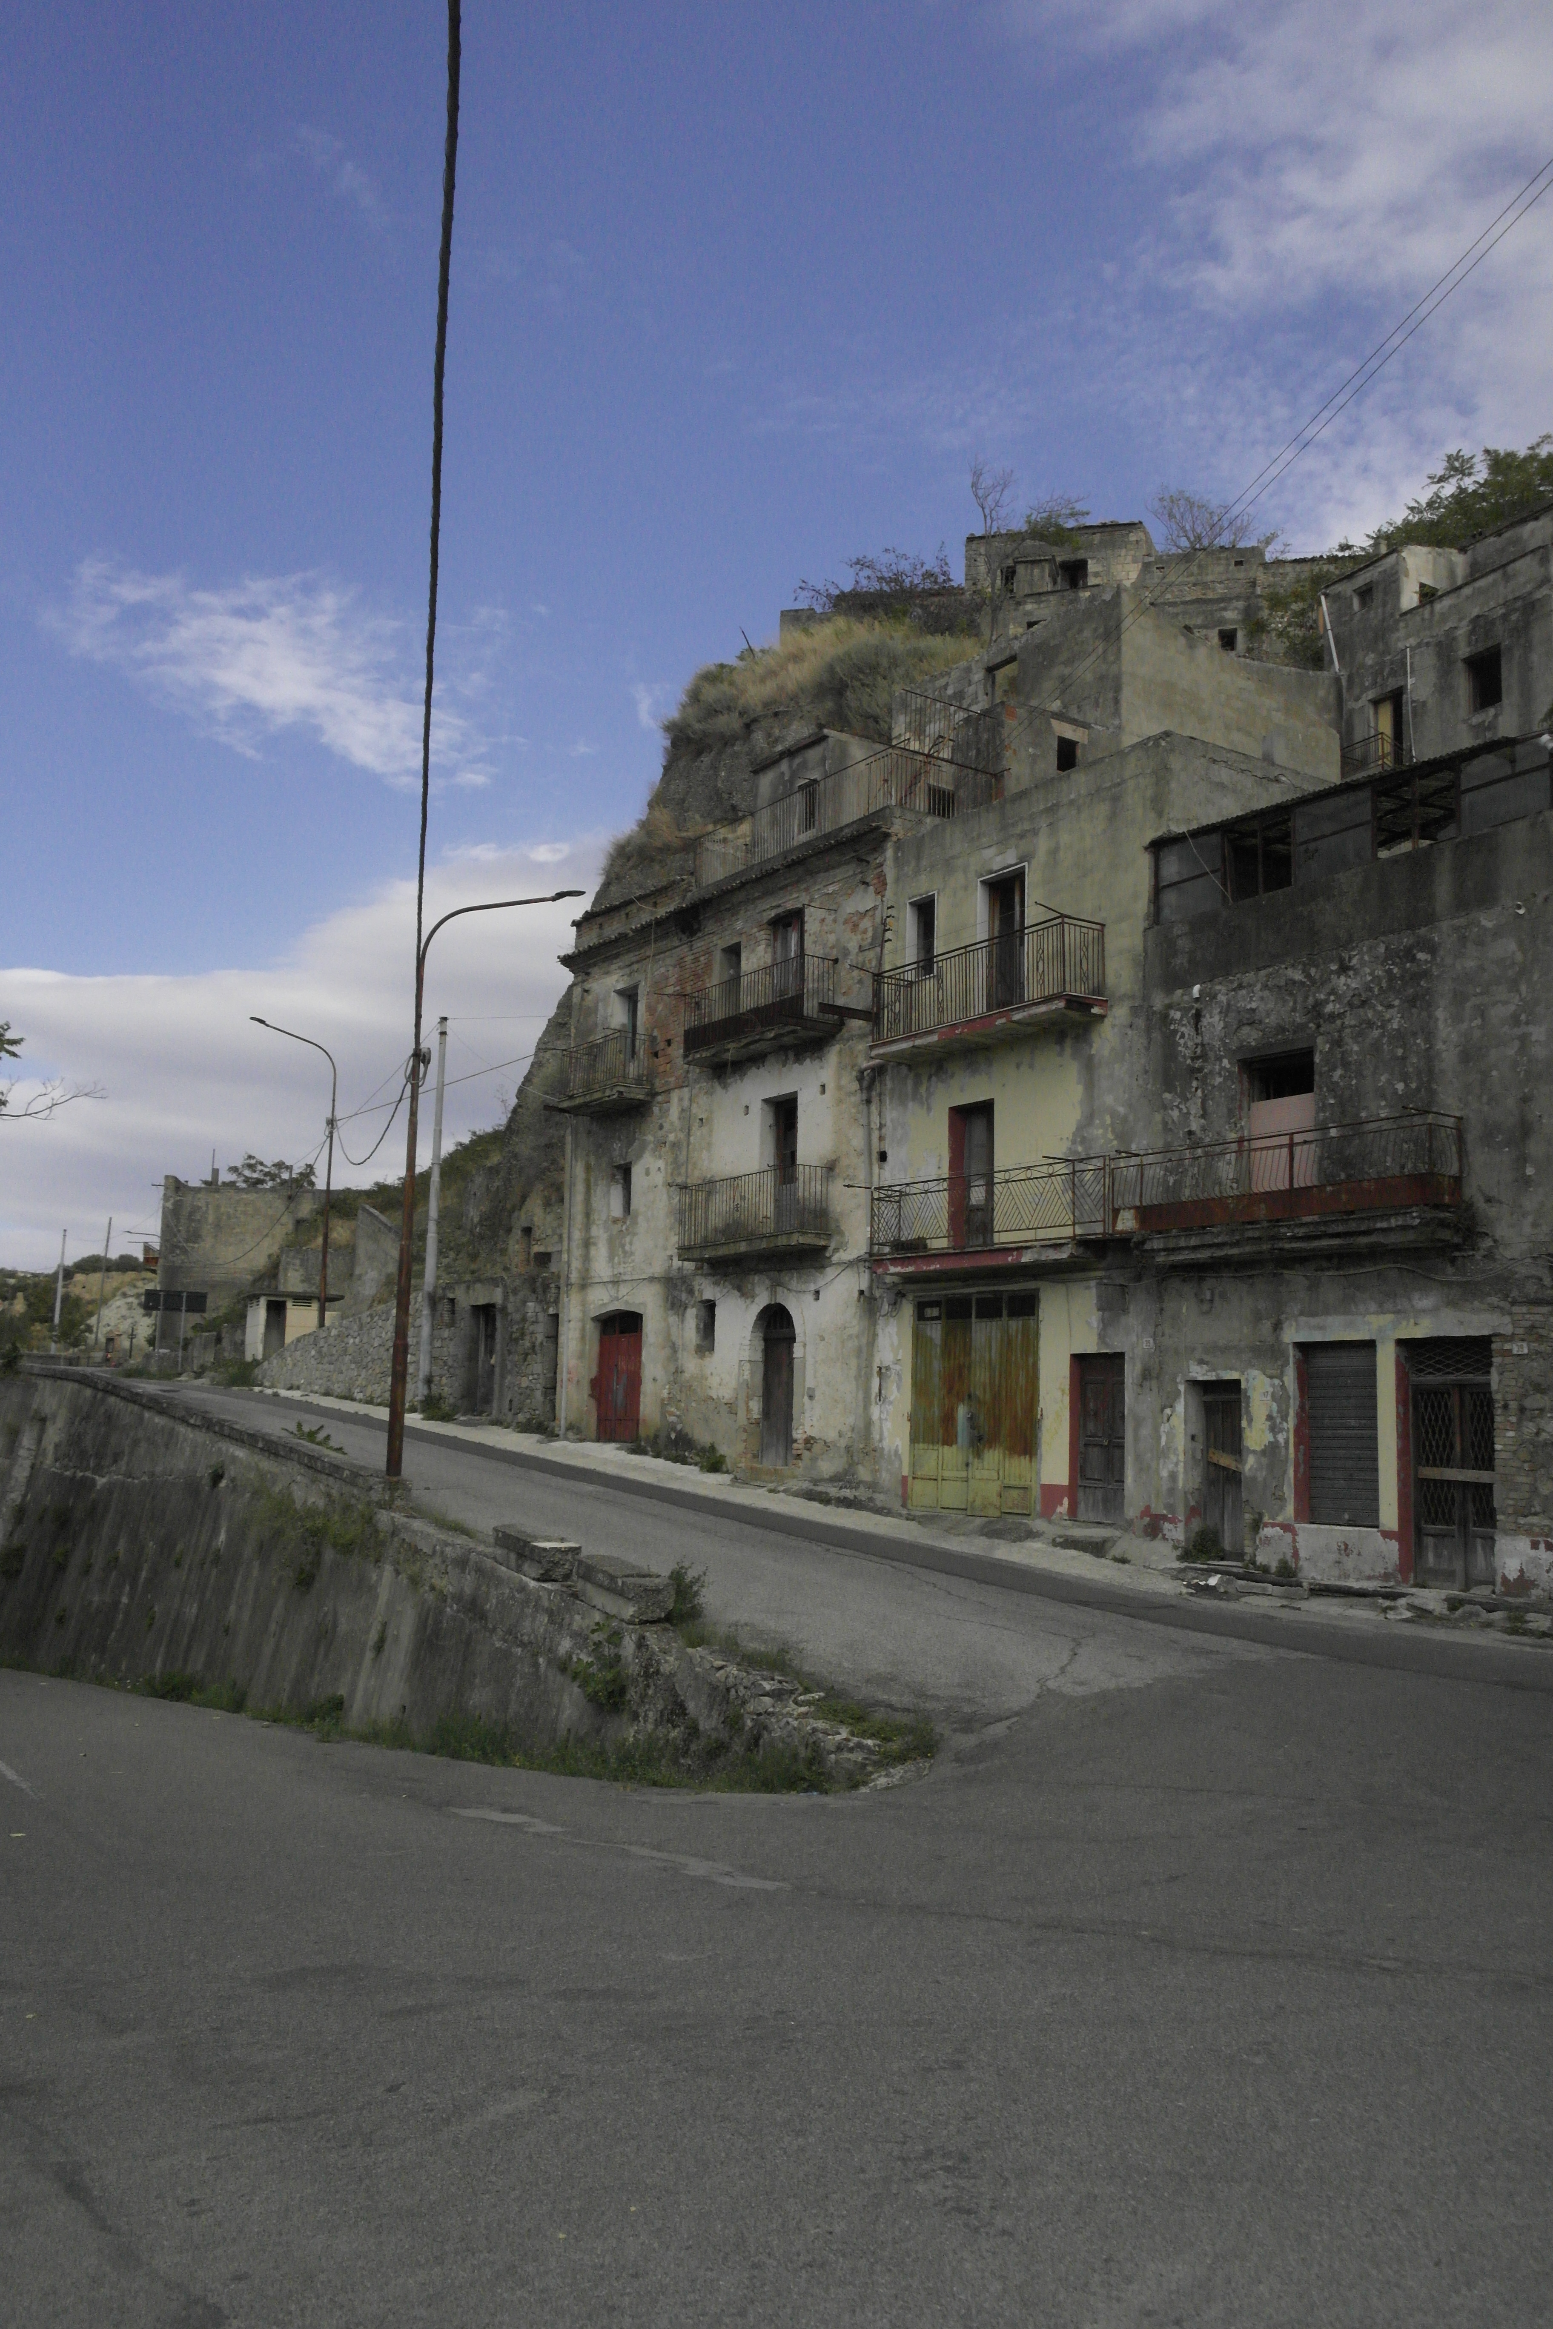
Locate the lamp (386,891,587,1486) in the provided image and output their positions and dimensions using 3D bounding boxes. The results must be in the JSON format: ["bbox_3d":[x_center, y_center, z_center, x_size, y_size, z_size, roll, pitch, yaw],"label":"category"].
[{"bbox_3d":[-3.712,0.081,22.516,2.261,7.771,0.280,5,-9,-28],"label":"lamp"}]

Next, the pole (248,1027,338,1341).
[{"bbox_3d":[-11.711,0.361,41.821,2.353,7.478,0.300,8,-10,-40],"label":"pole"}]

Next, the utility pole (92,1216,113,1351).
[{"bbox_3d":[-38.775,6.944,100.531,0.220,7.760,0.220,3,-8,0],"label":"utility pole"}]

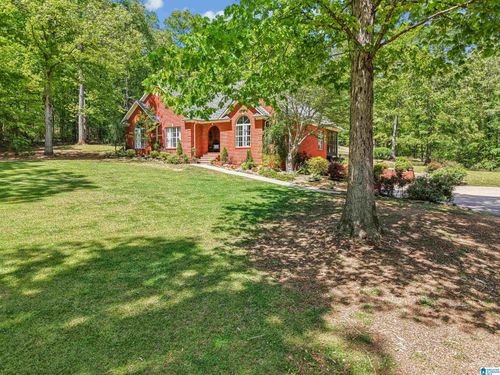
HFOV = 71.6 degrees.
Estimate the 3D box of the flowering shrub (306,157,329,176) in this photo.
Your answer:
[{"bbox_3d":[3.855,-1.185,19.800,1.250,1.150,1.200,0,6,0],"label":"flowering shrub"}]

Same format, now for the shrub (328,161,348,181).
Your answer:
[{"bbox_3d":[4.518,-0.865,17.900,0.980,1.050,0.950,0,6,0],"label":"shrub"}]

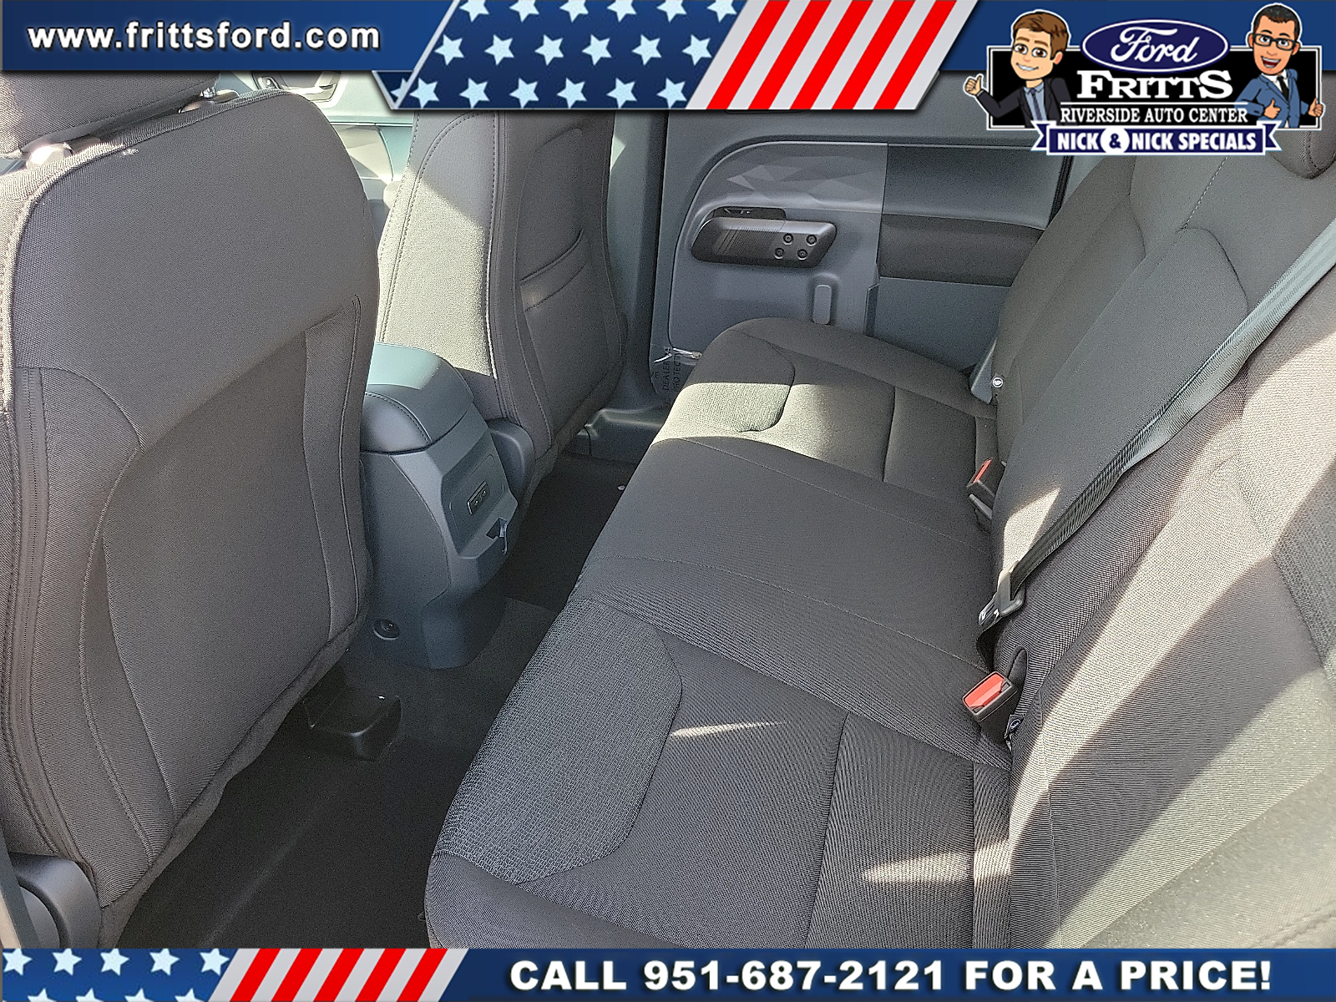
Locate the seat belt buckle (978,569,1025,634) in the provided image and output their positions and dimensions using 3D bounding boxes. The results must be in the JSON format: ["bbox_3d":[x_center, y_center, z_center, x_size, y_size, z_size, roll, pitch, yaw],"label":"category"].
[{"bbox_3d":[0.385,0.112,1.160,0.020,0.078,0.065,25,40,-8],"label":"seat belt buckle"}]

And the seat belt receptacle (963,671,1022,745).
[{"bbox_3d":[0.335,0.212,1.026,0.048,0.068,0.028,-38,41,1],"label":"seat belt receptacle"}]

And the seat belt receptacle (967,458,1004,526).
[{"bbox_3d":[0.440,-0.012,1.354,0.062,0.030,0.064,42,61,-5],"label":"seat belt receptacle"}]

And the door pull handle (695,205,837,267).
[{"bbox_3d":[0.167,-0.459,1.755,0.247,0.085,0.050,7,33,13],"label":"door pull handle"}]

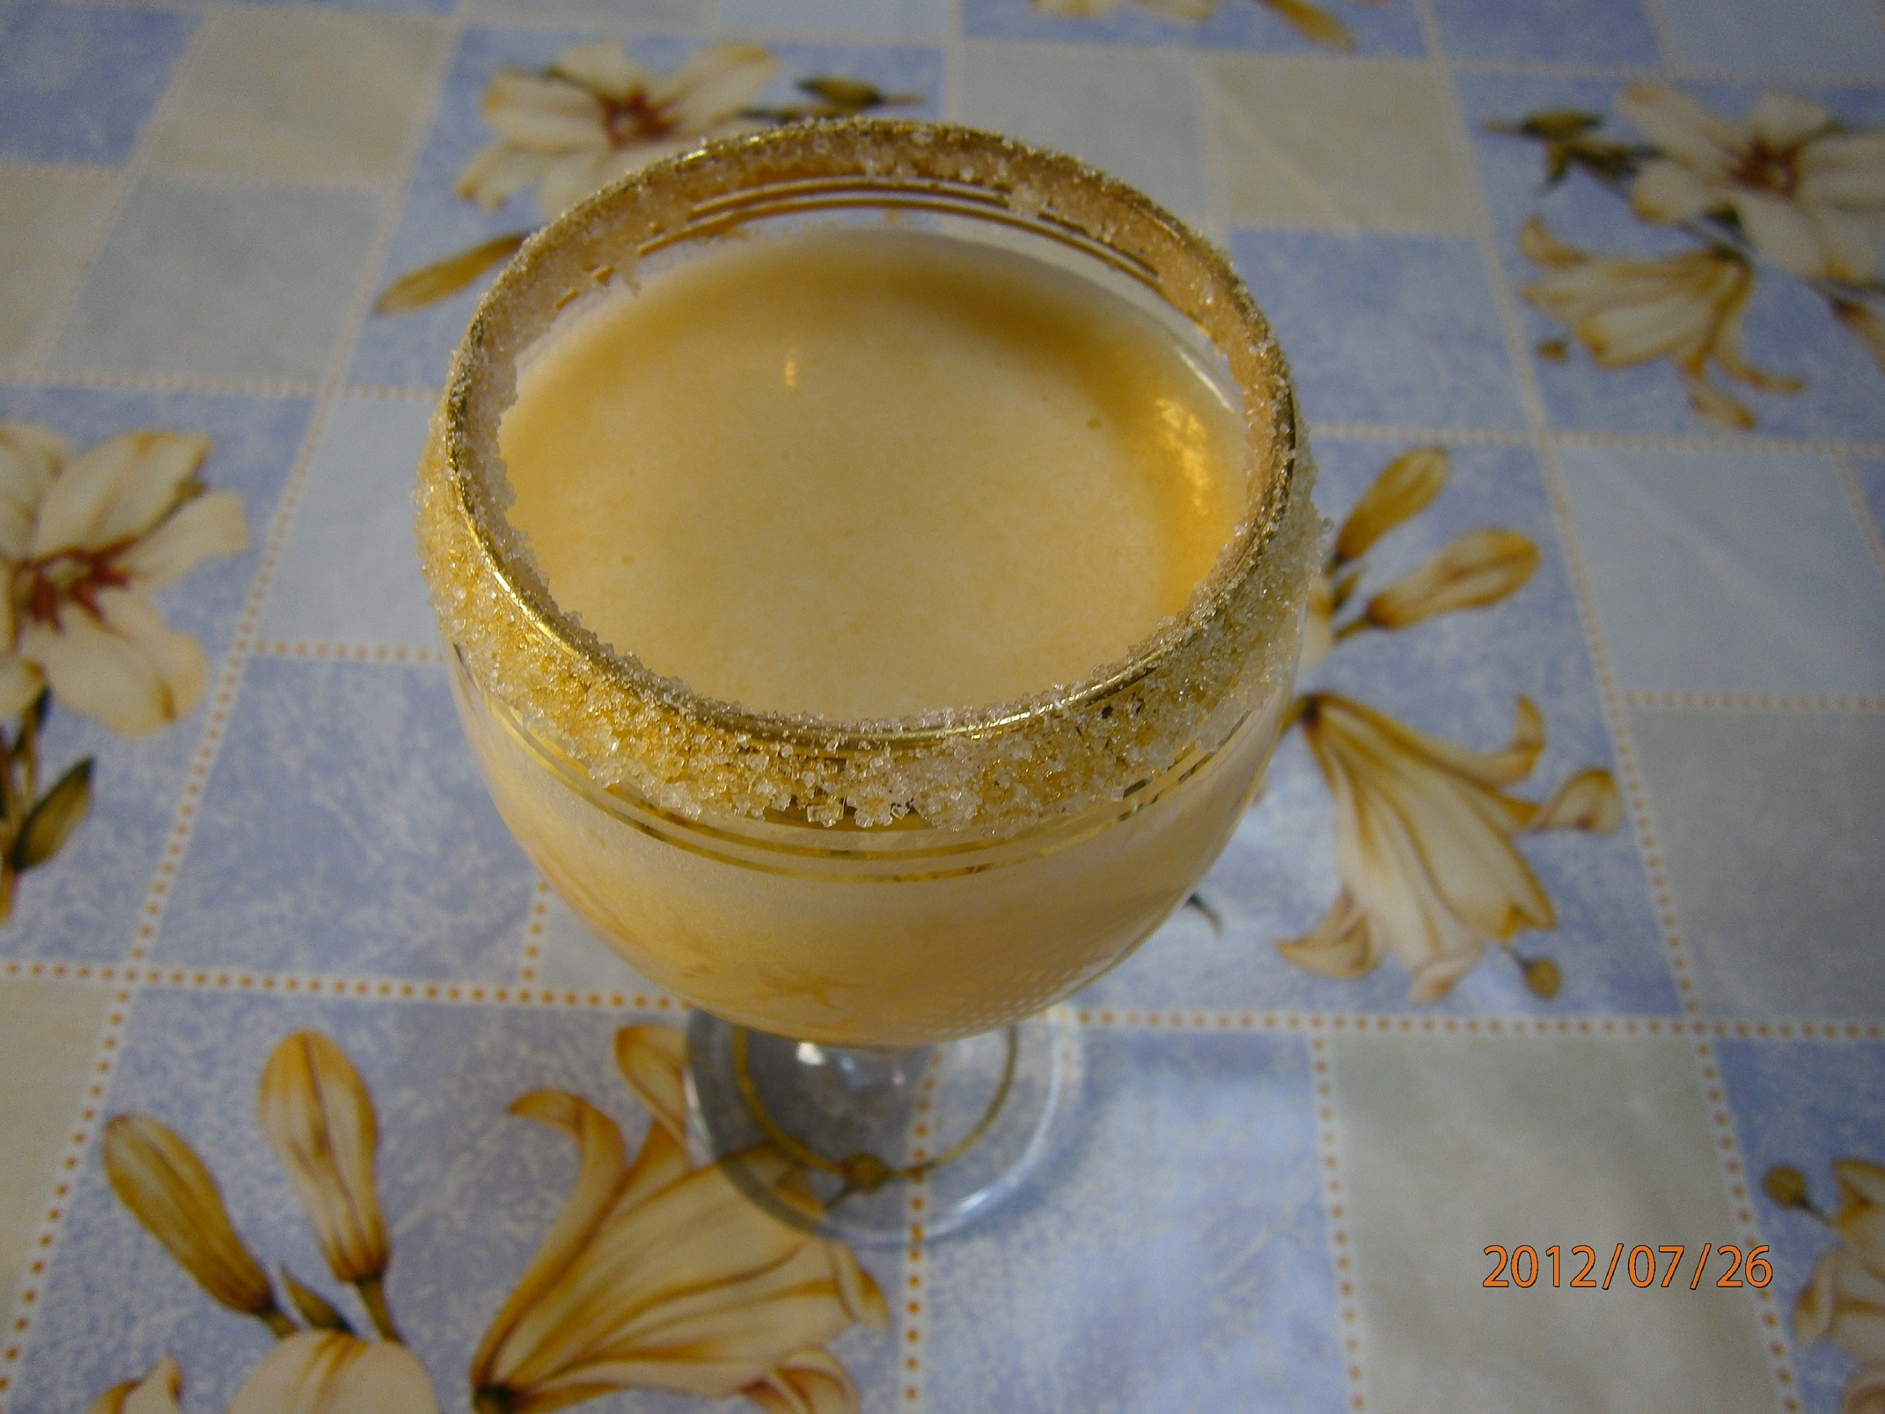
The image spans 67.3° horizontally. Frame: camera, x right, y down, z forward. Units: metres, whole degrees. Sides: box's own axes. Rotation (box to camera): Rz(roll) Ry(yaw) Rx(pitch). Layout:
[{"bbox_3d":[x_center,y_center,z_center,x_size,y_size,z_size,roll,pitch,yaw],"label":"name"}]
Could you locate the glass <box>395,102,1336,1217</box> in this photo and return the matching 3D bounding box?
[{"bbox_3d":[-0.007,0.014,0.146,0.064,0.132,0.064,1,59,-2],"label":"glass"}]

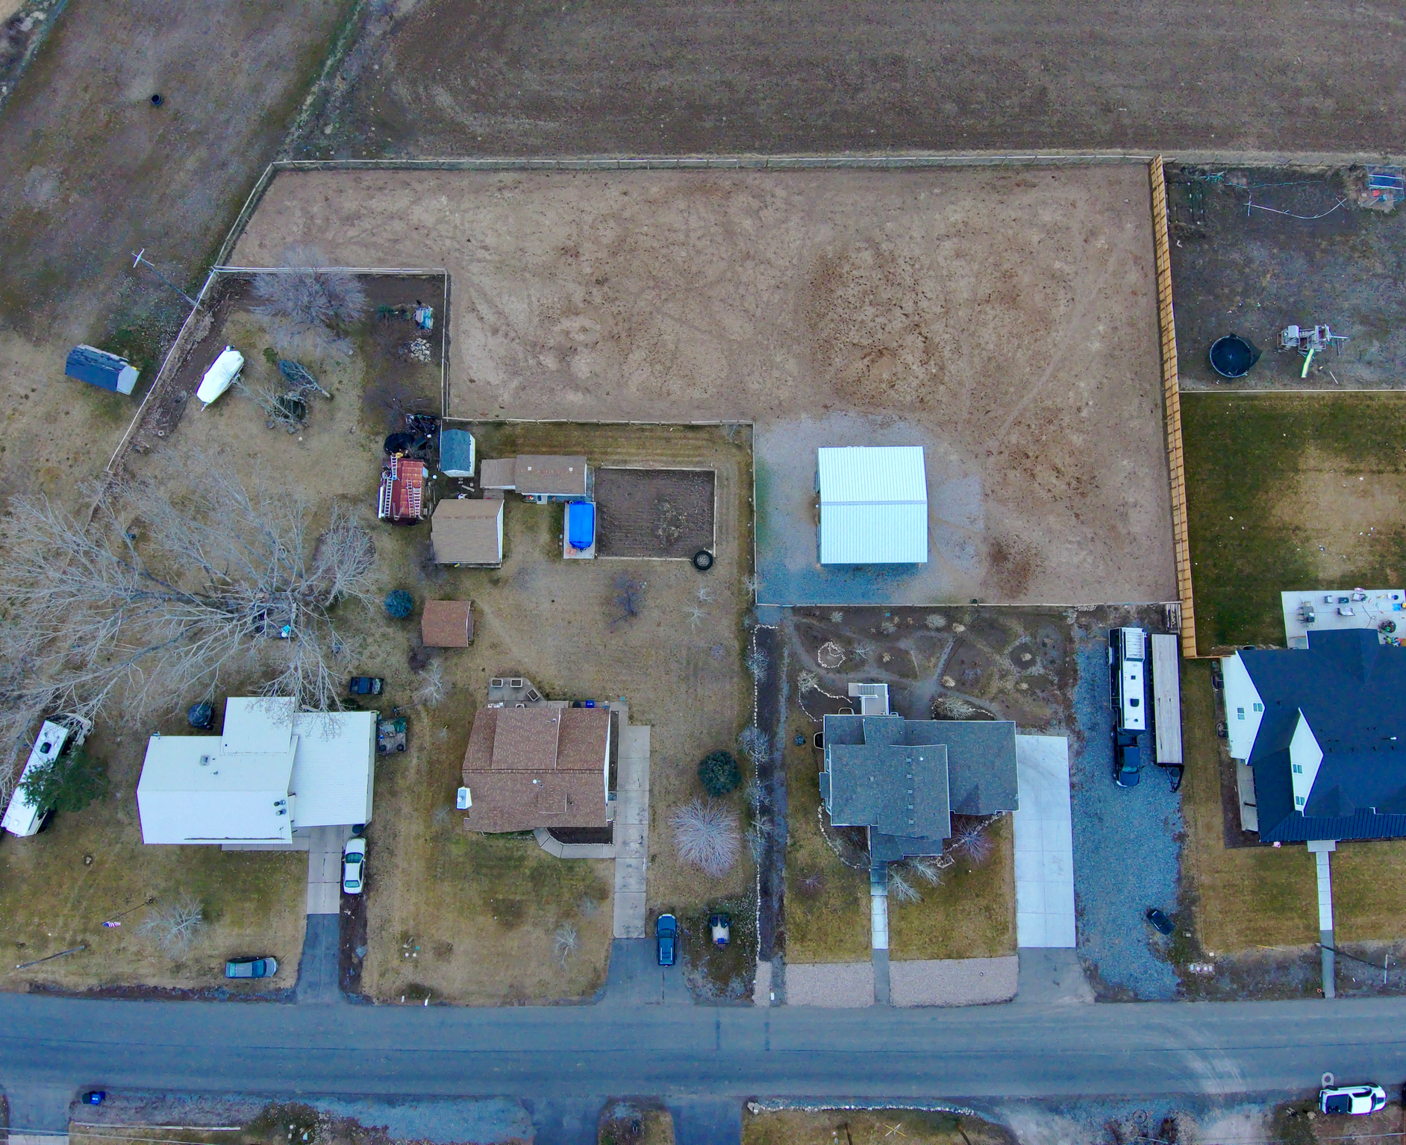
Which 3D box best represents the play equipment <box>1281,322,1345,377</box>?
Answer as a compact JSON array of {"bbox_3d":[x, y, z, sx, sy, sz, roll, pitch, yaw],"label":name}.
[{"bbox_3d":[61.352,-22.044,92.442,6.300,2.900,4.300,1,82,1],"label":"play equipment"}]

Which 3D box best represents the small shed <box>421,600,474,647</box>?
[{"bbox_3d":[-24.494,5.012,89.478,4.200,3.200,4.350,0,82,1],"label":"small shed"}]

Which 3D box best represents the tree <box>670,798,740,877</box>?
[{"bbox_3d":[0.165,24.309,85.198,6.300,5.400,6.500,0,82,1],"label":"tree"}]

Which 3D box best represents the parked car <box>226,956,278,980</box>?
[{"bbox_3d":[-40.236,35.362,82.714,4.500,1.500,1.800,0,81,0],"label":"parked car"}]

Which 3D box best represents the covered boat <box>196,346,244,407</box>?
[{"bbox_3d":[-47.246,-19.220,90.956,2.400,2.000,6.300,36,83,5],"label":"covered boat"}]

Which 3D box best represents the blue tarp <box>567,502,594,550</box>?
[{"bbox_3d":[-11.605,-4.542,88.939,2.200,1.600,4.500,0,81,0],"label":"blue tarp"}]

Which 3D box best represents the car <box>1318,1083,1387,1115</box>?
[{"bbox_3d":[58.370,47.181,82.820,5.850,1.900,2.000,-4,82,0],"label":"car"}]

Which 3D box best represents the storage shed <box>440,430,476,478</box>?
[{"bbox_3d":[-23.533,-11.393,89.402,2.650,2.750,3.850,0,81,0],"label":"storage shed"}]

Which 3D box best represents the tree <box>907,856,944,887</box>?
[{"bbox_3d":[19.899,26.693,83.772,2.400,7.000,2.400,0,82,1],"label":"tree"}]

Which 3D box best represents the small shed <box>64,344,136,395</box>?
[{"bbox_3d":[-58.919,-19.827,91.011,5.150,2.600,2.650,18,83,2],"label":"small shed"}]

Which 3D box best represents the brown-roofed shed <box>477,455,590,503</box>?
[{"bbox_3d":[-16.576,-9.282,91.521,10.300,3.100,4.000,0,82,1],"label":"brown-roofed shed"}]

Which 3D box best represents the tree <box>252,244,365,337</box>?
[{"bbox_3d":[-37.996,-27.084,89.568,10.000,7.200,8.800,0,81,0],"label":"tree"}]

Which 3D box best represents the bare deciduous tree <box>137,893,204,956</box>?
[{"bbox_3d":[-45.926,30.620,81.013,5.700,6.300,5.500,0,81,0],"label":"bare deciduous tree"}]

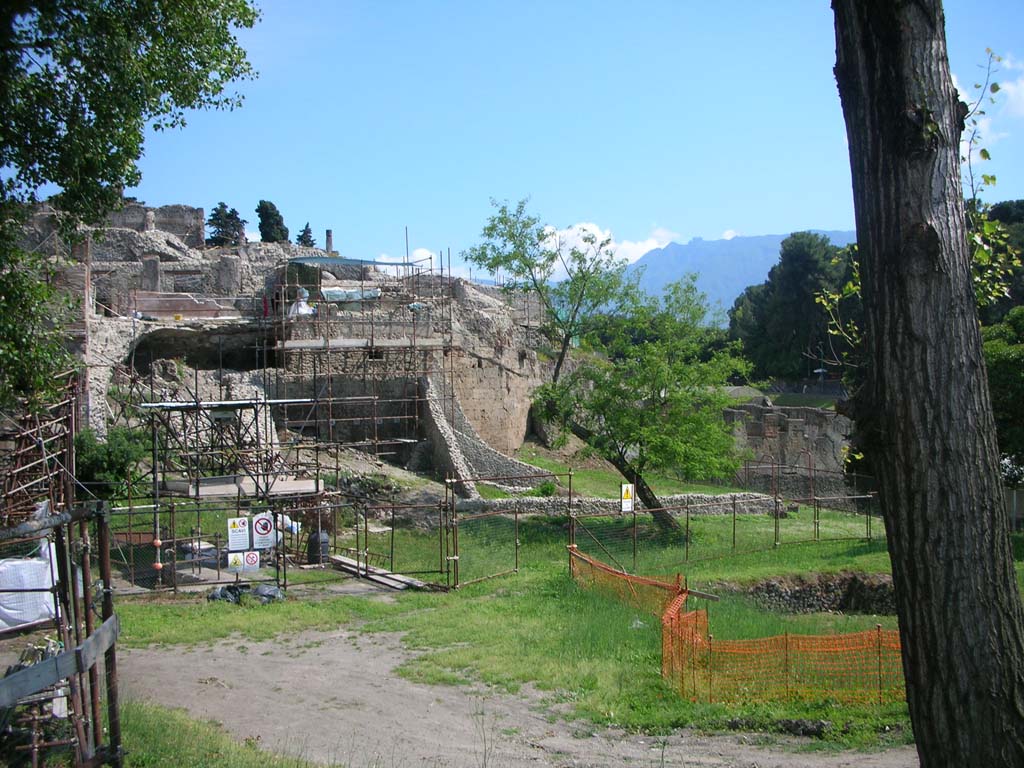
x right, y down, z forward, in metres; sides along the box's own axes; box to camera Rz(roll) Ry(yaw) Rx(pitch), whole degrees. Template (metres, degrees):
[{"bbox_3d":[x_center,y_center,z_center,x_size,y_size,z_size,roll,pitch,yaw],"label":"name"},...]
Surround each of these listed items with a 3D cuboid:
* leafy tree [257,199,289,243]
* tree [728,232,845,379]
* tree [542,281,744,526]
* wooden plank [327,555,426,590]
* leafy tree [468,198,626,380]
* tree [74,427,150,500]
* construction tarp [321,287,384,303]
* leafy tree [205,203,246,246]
[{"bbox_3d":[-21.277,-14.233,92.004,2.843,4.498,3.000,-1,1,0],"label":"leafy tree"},{"bbox_3d":[30.710,-8.386,115.000,13.772,16.882,13.000,-1,1,0],"label":"tree"},{"bbox_3d":[4.863,0.716,38.000,7.634,9.175,7.300,-1,1,0],"label":"tree"},{"bbox_3d":[-3.333,4.566,25.300,0.270,0.060,4.244,-2,1,-37],"label":"wooden plank"},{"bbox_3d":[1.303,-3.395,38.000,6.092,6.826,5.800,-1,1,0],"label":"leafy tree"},{"bbox_3d":[-12.925,2.655,33.501,2.459,2.559,2.400,-1,1,0],"label":"tree"},{"bbox_3d":[-6.867,-3.829,44.300,2.635,0.680,0.800,-1,1,-3],"label":"construction tarp"},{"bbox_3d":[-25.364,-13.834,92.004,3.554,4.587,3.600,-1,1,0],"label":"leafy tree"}]

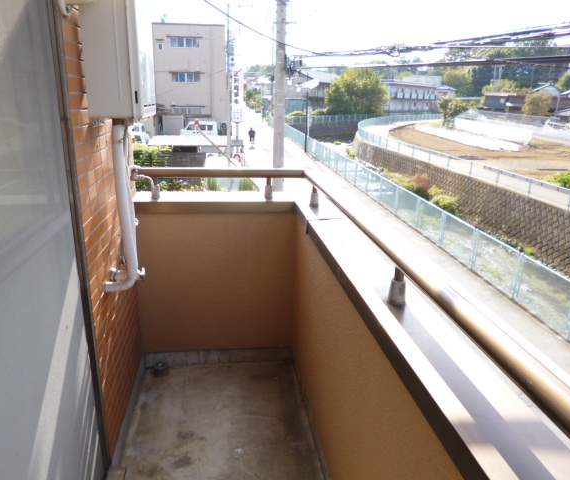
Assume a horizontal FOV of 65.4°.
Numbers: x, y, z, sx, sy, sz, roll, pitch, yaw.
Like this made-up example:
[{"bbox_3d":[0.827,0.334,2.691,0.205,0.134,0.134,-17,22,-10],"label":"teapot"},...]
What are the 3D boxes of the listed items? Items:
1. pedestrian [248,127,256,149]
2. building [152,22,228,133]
[{"bbox_3d":[-2.922,-9.130,39.445,0.550,1.680,0.450,2,18,0],"label":"pedestrian"},{"bbox_3d":[-9.154,-15.482,44.936,6.300,10.140,8.500,-1,18,-7],"label":"building"}]

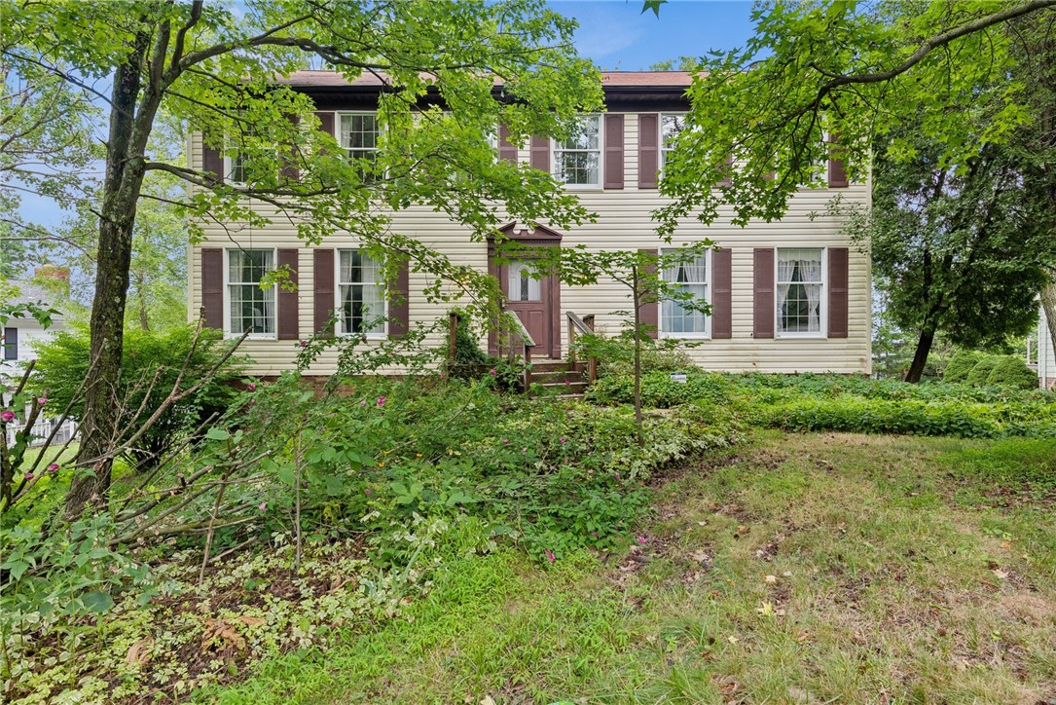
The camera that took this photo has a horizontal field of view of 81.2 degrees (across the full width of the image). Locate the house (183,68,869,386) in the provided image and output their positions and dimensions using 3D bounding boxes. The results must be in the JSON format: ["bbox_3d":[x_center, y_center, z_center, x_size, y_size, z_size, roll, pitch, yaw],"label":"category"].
[{"bbox_3d":[0.020,-3.400,16.200,13.700,8.000,8.700,0,0,-1],"label":"house"}]

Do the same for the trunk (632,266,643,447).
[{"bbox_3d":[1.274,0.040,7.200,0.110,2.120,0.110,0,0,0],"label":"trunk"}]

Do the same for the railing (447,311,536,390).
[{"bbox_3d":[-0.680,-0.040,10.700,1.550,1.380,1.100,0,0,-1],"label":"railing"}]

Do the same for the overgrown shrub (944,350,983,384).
[{"bbox_3d":[13.537,0.495,19.000,1.400,1.220,1.400,0,0,0],"label":"overgrown shrub"}]

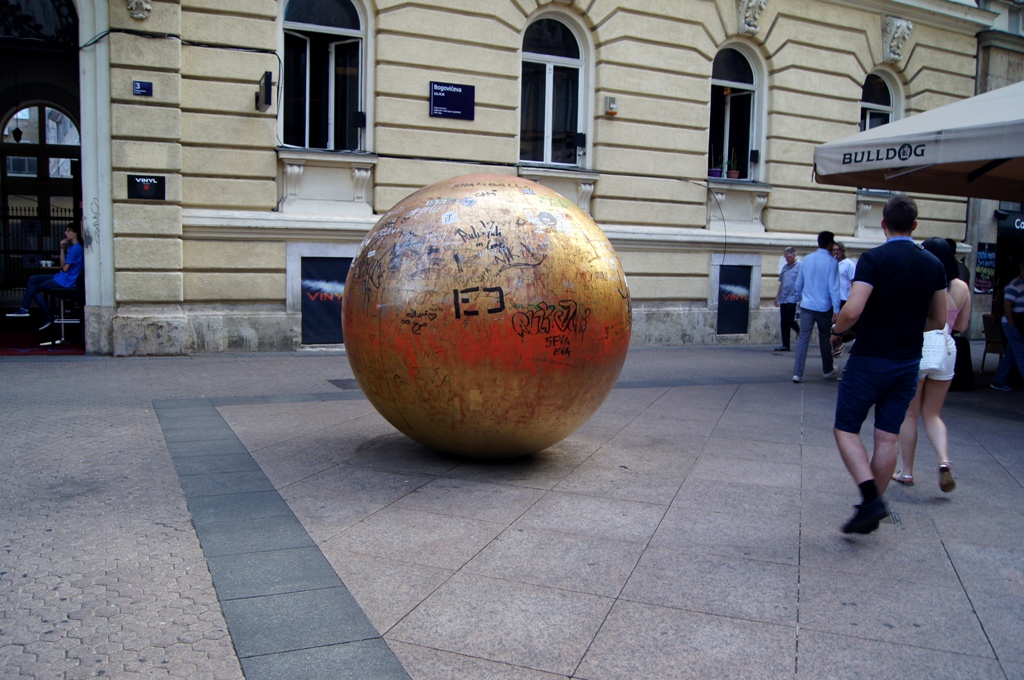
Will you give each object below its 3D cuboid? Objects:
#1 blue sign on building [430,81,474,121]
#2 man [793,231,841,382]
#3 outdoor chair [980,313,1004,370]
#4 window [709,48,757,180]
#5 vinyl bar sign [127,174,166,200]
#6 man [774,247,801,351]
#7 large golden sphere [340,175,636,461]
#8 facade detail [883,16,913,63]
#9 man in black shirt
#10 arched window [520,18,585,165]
[{"bbox_3d":[-0.885,-3.540,12.655,0.708,0.533,0.030,-2,6,-27],"label":"blue sign on building"},{"bbox_3d":[3.837,-0.414,10.704,0.520,1.858,0.460,5,7,36],"label":"man"},{"bbox_3d":[7.130,0.060,12.219,0.560,0.880,0.460,-2,6,-28],"label":"outdoor chair"},{"bbox_3d":[3.935,-4.054,15.305,1.112,2.281,0.150,-2,6,-27],"label":"window"},{"bbox_3d":[-4.613,-1.925,10.766,0.448,0.299,0.030,-2,6,-27],"label":"vinyl bar sign"},{"bbox_3d":[4.825,-0.726,14.837,0.500,1.775,0.460,-2,7,-35],"label":"man"},{"bbox_3d":[-0.167,-0.159,5.950,2.000,2.000,2.000,1,5,0],"label":"large golden sphere"},{"bbox_3d":[7.472,-5.786,16.558,0.550,0.821,0.280,-2,6,-27],"label":"facade detail"},{"bbox_3d":[1.977,0.131,4.558,0.560,1.788,0.520,1,5,-5],"label":"man in black shirt"},{"bbox_3d":[0.624,-3.949,13.614,1.136,2.241,0.150,-2,6,-27],"label":"arched window"}]

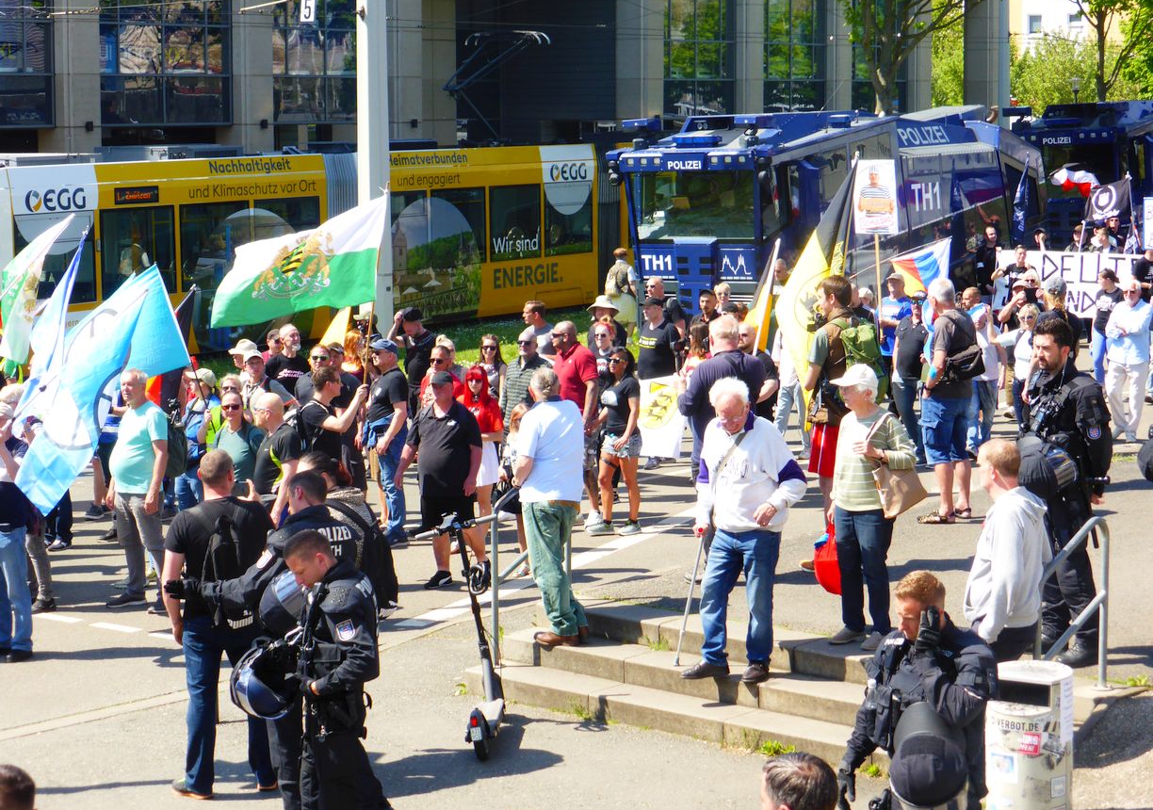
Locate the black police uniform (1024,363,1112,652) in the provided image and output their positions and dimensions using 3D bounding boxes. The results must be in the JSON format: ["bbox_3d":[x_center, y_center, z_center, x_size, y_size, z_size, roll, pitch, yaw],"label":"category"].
[{"bbox_3d":[2.667,0.593,14.204,0.410,1.646,0.550,-5,8,-34],"label":"black police uniform"}]

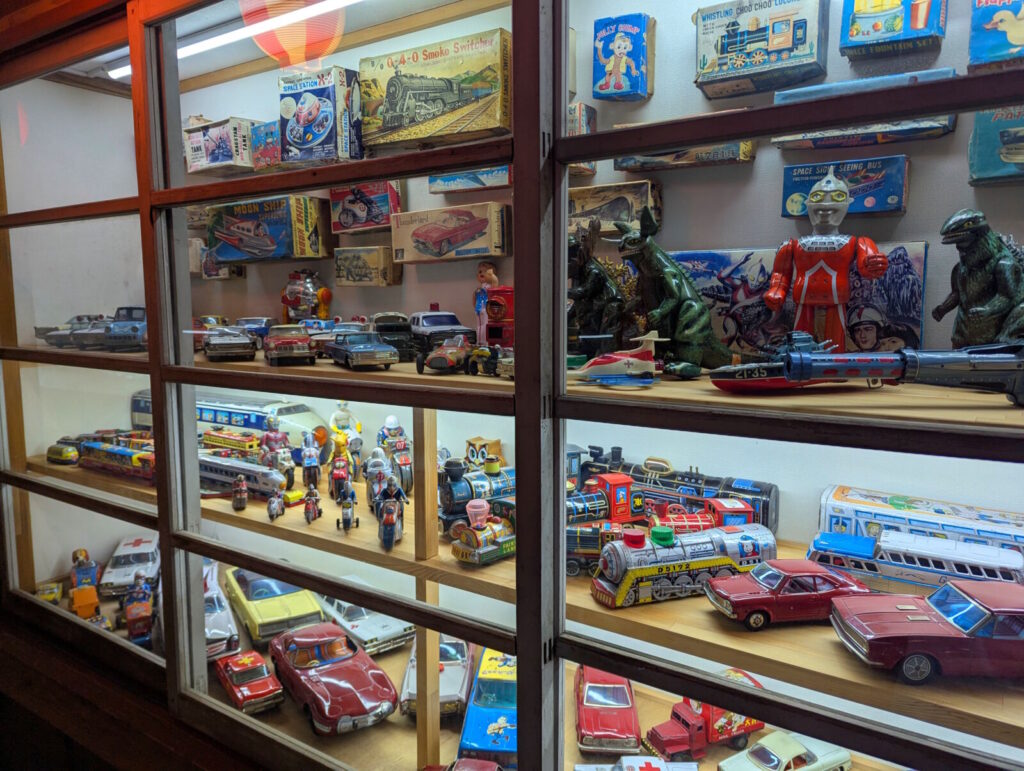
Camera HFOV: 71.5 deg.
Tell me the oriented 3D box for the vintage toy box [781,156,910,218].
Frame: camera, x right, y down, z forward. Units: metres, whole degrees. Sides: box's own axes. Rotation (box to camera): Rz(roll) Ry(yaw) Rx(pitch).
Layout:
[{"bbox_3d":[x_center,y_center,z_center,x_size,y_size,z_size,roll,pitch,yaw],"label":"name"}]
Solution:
[{"bbox_3d":[0.528,-0.310,1.130,0.172,0.081,0.062,4,8,33],"label":"vintage toy box"}]

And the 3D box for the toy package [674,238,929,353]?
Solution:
[{"bbox_3d":[0.426,-0.128,1.221,0.488,0.206,0.059,4,8,33],"label":"toy package"}]

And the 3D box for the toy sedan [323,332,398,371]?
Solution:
[{"bbox_3d":[-0.284,-0.068,1.331,0.085,0.065,0.203,-3,7,-27],"label":"toy sedan"}]

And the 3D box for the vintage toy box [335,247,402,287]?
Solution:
[{"bbox_3d":[-0.343,-0.281,1.701,0.149,0.090,0.071,4,8,33],"label":"vintage toy box"}]

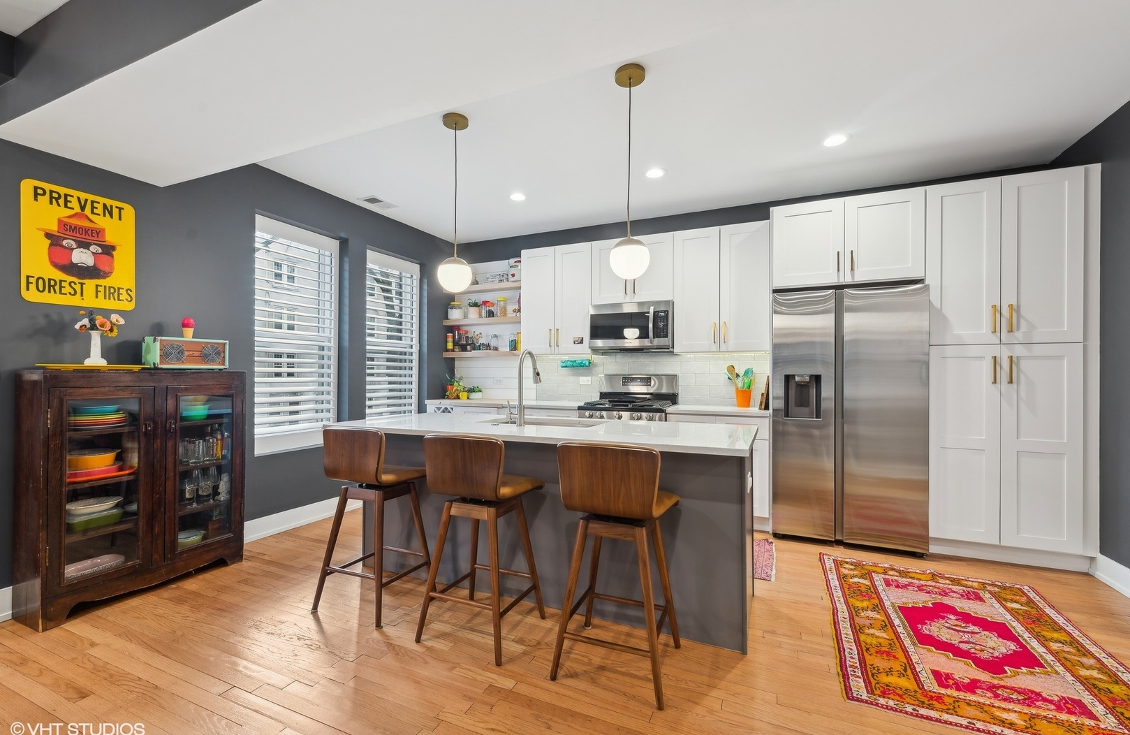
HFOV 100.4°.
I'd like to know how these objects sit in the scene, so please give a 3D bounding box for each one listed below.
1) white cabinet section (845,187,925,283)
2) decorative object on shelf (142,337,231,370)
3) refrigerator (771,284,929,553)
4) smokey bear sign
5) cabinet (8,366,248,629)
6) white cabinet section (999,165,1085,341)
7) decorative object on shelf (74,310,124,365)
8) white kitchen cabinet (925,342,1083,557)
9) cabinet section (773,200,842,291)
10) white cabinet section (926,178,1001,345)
[{"bbox_3d":[2.280,-0.885,3.450,0.457,0.585,0.594,0,0,25],"label":"white cabinet section"},{"bbox_3d":[-2.286,-0.075,2.854,0.170,0.188,0.373,0,-1,24],"label":"decorative object on shelf"},{"bbox_3d":[2.064,0.355,3.525,0.909,1.776,0.711,0,0,24],"label":"refrigerator"},{"bbox_3d":[-2.592,-0.627,2.530,0.015,0.606,0.455,0,0,24],"label":"smokey bear sign"},{"bbox_3d":[-2.382,0.630,2.675,0.291,1.214,0.922,0,0,24],"label":"cabinet"},{"bbox_3d":[3.002,-0.661,3.110,0.374,1.030,0.594,0,0,25],"label":"white cabinet section"},{"bbox_3d":[-2.452,-0.154,2.490,0.155,0.288,0.175,0,-1,24],"label":"decorative object on shelf"},{"bbox_3d":[2.868,0.489,3.239,0.767,1.270,0.631,0,0,24],"label":"white kitchen cabinet"},{"bbox_3d":[1.866,-0.885,3.645,0.459,0.585,0.594,0,0,25],"label":"cabinet section"},{"bbox_3d":[2.660,-0.661,3.271,0.382,1.030,0.594,0,0,25],"label":"white cabinet section"}]

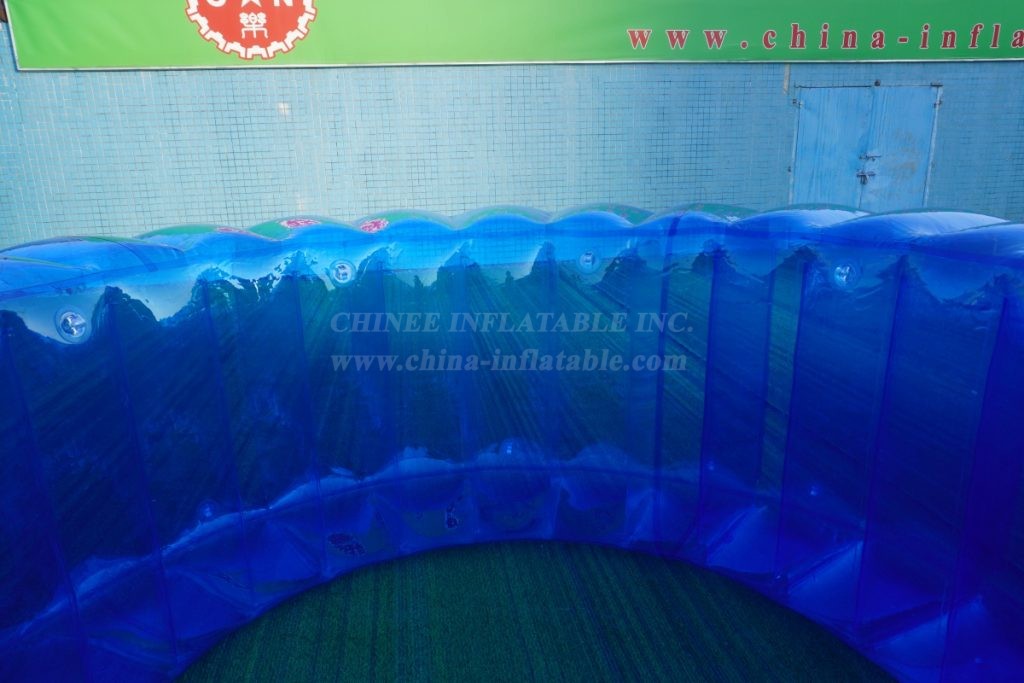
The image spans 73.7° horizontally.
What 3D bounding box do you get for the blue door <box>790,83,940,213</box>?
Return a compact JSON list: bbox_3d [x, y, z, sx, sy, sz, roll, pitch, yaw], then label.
[{"bbox_3d":[4.675,-2.324,9.106,2.048,2.027,0.080,-4,15,-9],"label":"blue door"}]

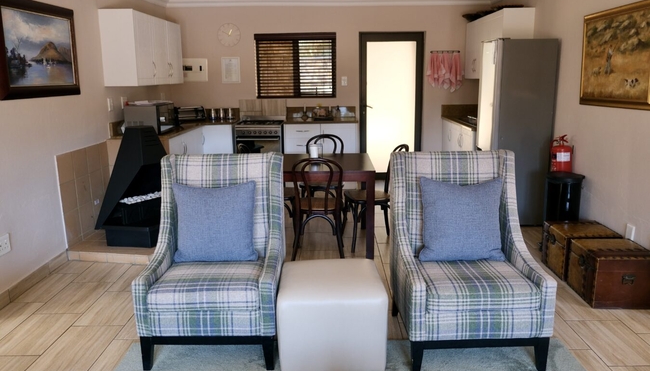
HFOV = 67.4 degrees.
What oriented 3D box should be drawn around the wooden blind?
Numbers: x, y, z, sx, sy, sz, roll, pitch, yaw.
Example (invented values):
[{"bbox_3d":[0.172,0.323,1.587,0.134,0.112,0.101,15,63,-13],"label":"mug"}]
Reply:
[{"bbox_3d":[-0.407,-1.675,6.852,1.140,0.885,0.080,-1,13,0],"label":"wooden blind"}]

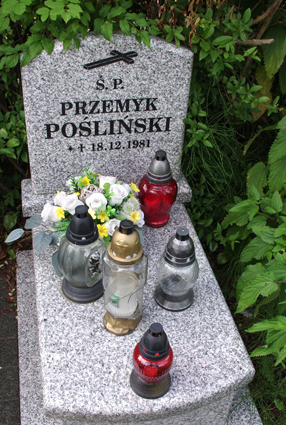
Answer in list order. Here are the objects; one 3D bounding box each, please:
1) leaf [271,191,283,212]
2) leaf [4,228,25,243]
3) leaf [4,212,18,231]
[{"bbox_3d":[0.427,-0.035,1.520,0.030,0.015,0.076,-2,67,8],"label":"leaf"},{"bbox_3d":[-0.377,0.071,1.409,0.064,0.015,0.027,-32,71,-24],"label":"leaf"},{"bbox_3d":[-0.482,0.032,1.740,0.047,0.015,0.072,16,64,-4],"label":"leaf"}]

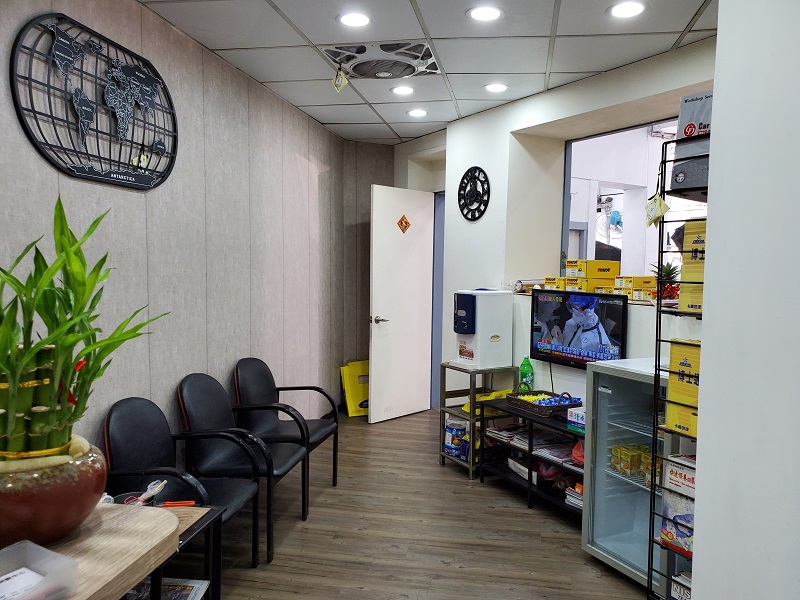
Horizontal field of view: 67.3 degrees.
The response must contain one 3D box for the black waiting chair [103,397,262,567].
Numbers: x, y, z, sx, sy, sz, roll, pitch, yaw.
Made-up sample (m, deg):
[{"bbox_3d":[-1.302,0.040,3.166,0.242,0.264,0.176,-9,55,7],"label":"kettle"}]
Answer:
[{"bbox_3d":[-0.952,0.839,2.578,0.550,0.850,0.535,1,3,6],"label":"black waiting chair"}]

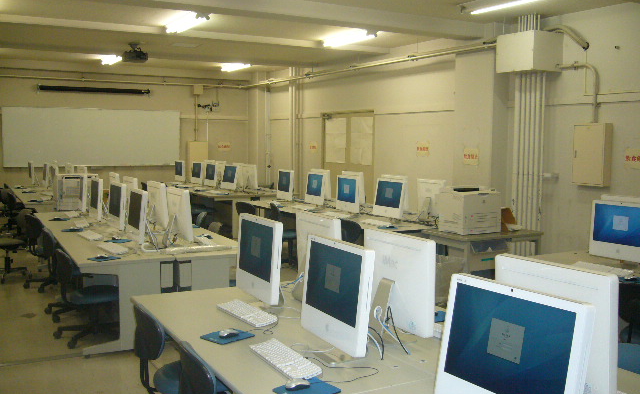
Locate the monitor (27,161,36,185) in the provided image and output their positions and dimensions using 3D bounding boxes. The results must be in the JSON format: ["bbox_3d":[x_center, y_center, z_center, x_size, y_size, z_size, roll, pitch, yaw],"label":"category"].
[{"bbox_3d":[-5.283,-0.411,12.006,0.185,0.472,0.493,-2,5,-29],"label":"monitor"}]

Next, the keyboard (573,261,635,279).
[{"bbox_3d":[1.957,0.512,4.516,0.155,0.035,0.450,-3,6,-34],"label":"keyboard"}]

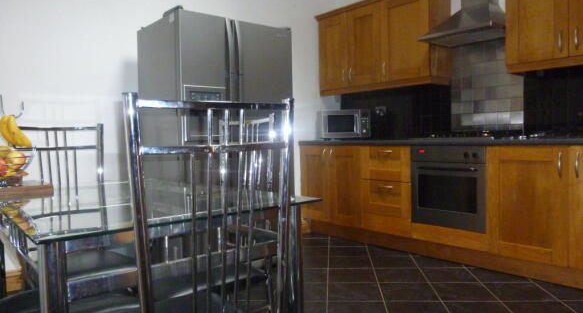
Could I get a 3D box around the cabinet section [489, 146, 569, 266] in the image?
[{"bbox_3d":[1.734,0.289,2.923,0.570,0.735,0.486,-4,3,-42],"label":"cabinet section"}]

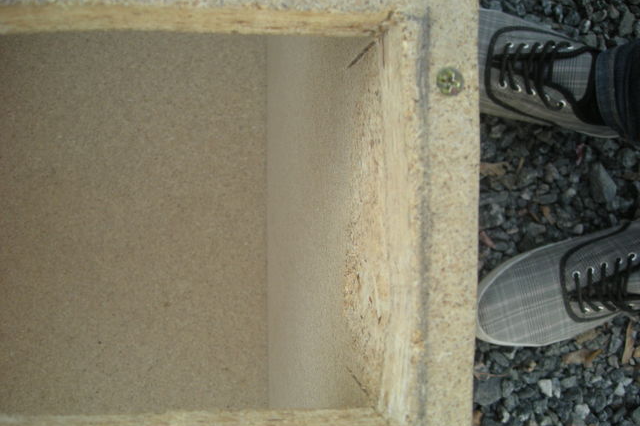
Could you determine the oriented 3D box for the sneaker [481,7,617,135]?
[{"bbox_3d":[0.249,-0.152,0.703,0.290,0.105,0.107,13,90,-8],"label":"sneaker"}]

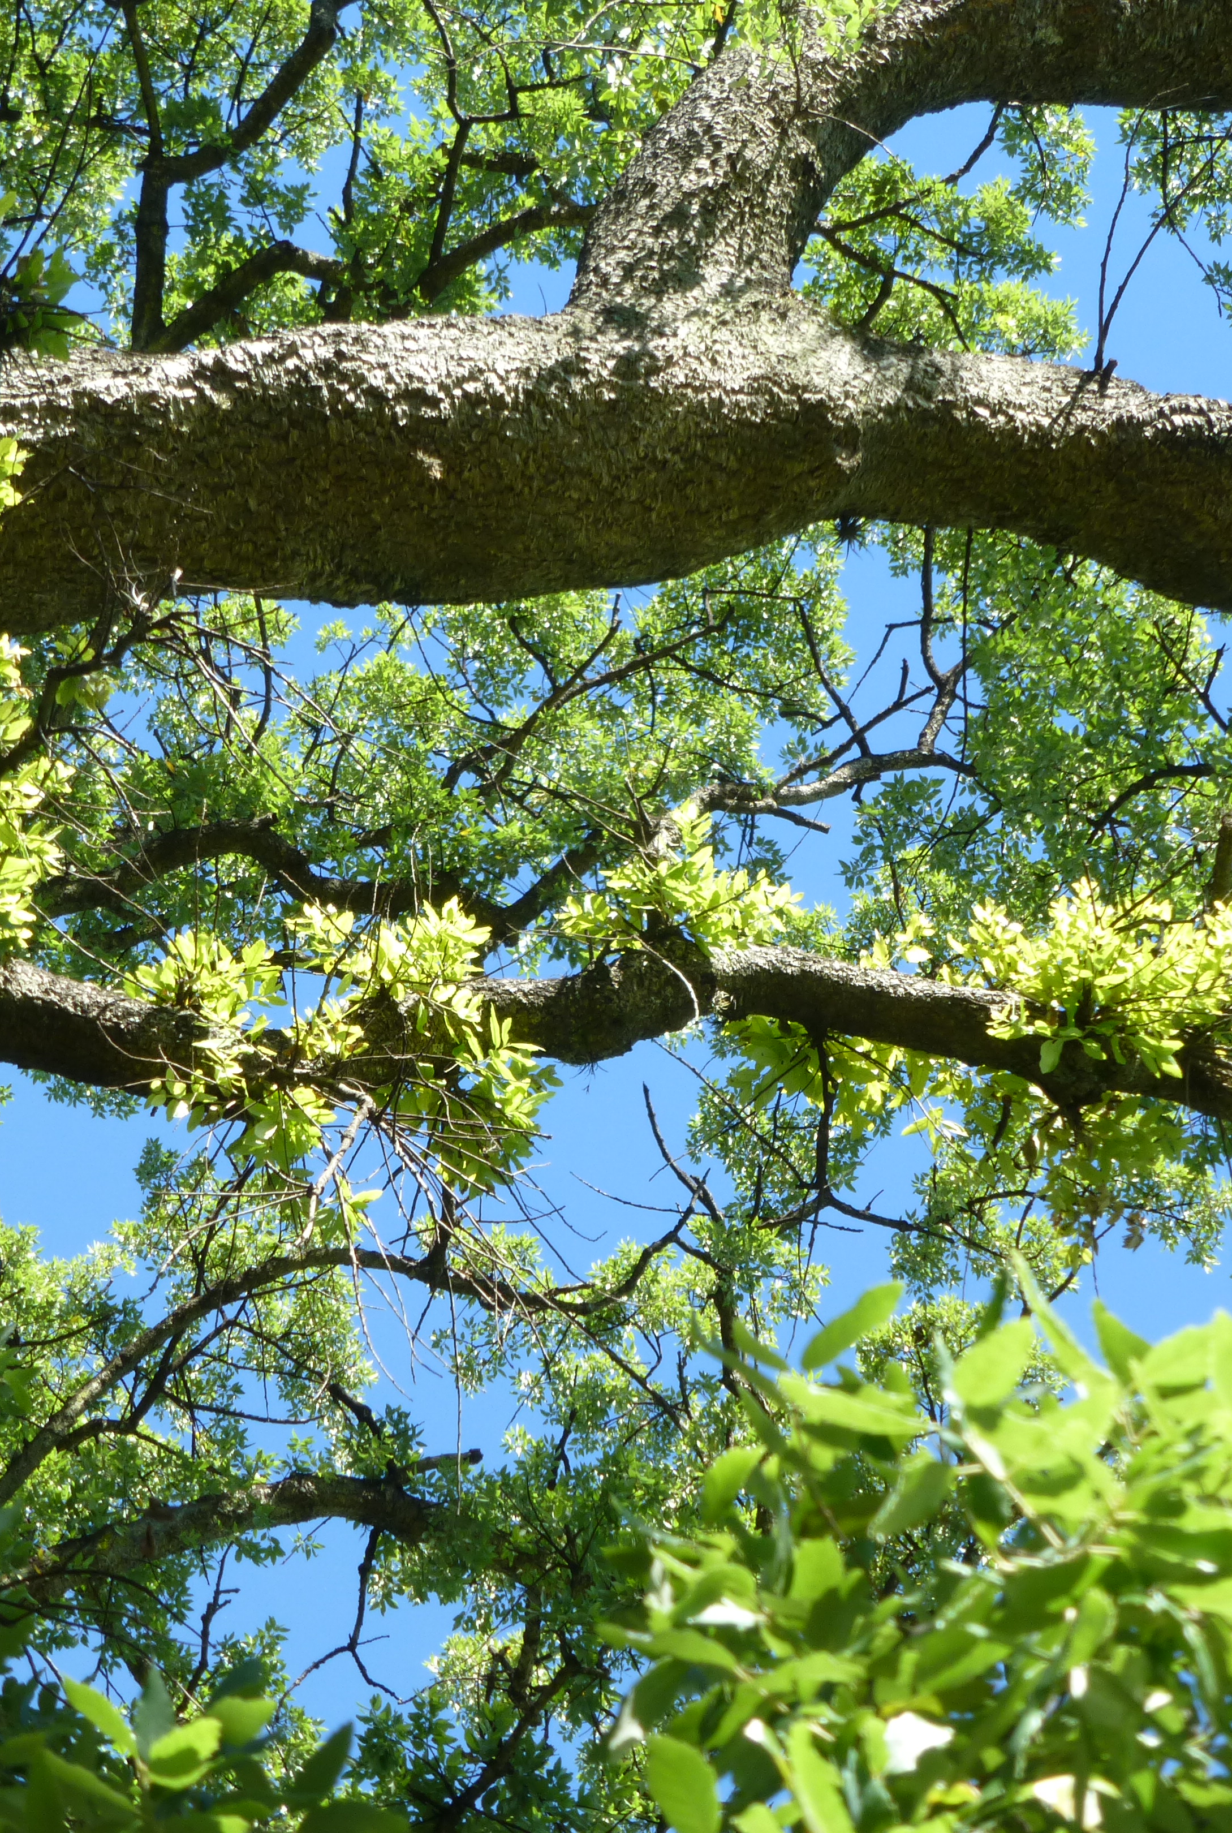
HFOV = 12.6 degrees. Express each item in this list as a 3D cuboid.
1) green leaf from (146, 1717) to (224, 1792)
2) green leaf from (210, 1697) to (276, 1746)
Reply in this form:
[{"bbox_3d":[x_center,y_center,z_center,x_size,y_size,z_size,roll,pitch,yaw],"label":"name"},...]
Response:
[{"bbox_3d":[-0.233,0.450,3.000,0.046,0.018,0.030,-34,-75,-13],"label":"green leaf"},{"bbox_3d":[-0.182,0.389,2.700,0.037,0.023,0.020,-20,-6,-6],"label":"green leaf"}]

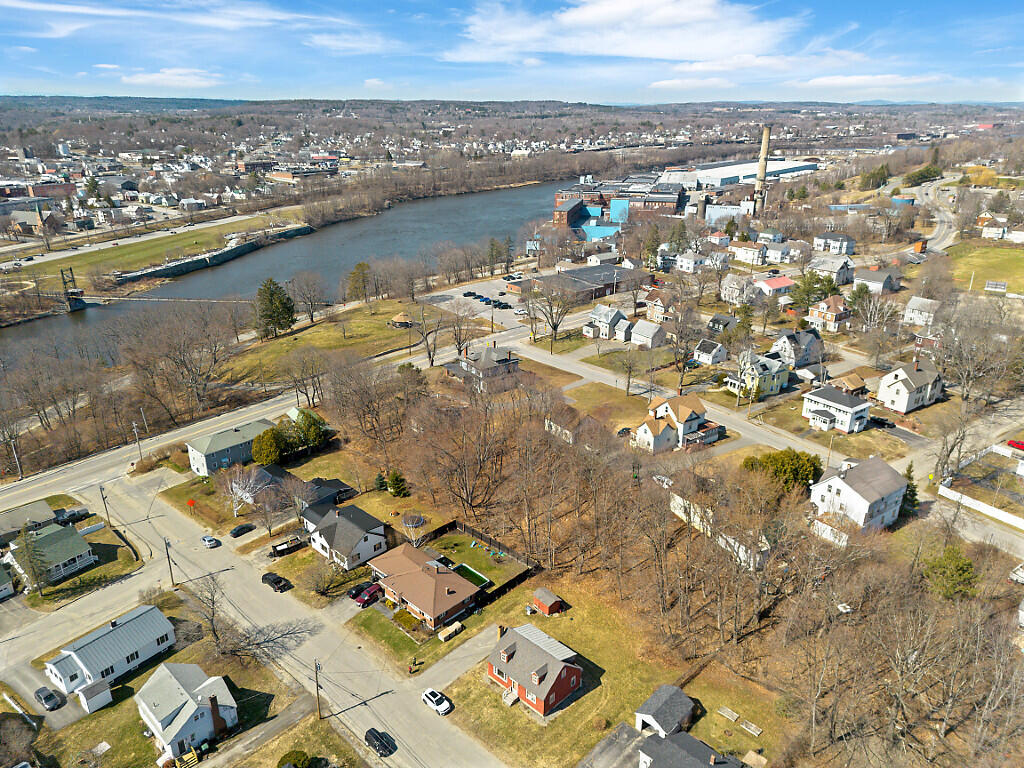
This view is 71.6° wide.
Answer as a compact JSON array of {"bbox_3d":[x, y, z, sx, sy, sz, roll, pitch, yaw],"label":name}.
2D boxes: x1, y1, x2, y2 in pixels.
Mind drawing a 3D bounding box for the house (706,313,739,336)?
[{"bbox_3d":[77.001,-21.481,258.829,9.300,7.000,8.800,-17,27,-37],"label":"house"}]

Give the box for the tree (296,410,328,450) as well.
[{"bbox_3d":[-49.998,11.059,177.264,6.500,9.000,6.500,0,22,0],"label":"tree"}]

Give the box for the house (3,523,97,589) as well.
[{"bbox_3d":[-85.335,31.063,130.513,12.700,5.700,11.400,16,26,34],"label":"house"}]

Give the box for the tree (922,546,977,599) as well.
[{"bbox_3d":[74.478,31.567,120.208,9.000,9.500,9.000,0,22,0],"label":"tree"}]

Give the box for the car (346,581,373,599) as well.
[{"bbox_3d":[-25.700,34.920,120.170,4.600,1.600,1.840,-18,28,-38],"label":"car"}]

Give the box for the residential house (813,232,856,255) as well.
[{"bbox_3d":[160.090,-69.790,351.340,9.200,8.200,17.300,-16,27,-36],"label":"residential house"}]

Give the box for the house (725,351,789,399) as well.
[{"bbox_3d":[72.435,-3.229,209.434,15.800,9.200,11.700,-15,26,-33],"label":"house"}]

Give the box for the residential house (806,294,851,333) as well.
[{"bbox_3d":[107.340,-24.430,238.260,9.600,10.800,10.500,-13,25,-29],"label":"residential house"}]

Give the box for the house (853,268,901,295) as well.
[{"bbox_3d":[163.790,-46.348,320.372,12.500,8.000,12.300,-19,28,-39],"label":"house"}]

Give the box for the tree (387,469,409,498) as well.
[{"bbox_3d":[-24.140,21.130,151.960,4.200,6.000,4.200,0,21,0],"label":"tree"}]

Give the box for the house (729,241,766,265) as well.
[{"bbox_3d":[110.060,-60.820,327.620,14.900,8.900,7.800,19,29,39],"label":"house"}]

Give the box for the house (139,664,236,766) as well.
[{"bbox_3d":[-44.390,42.780,96.170,11.200,6.300,9.100,19,28,39],"label":"house"}]

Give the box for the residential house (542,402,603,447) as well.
[{"bbox_3d":[15.473,9.558,179.402,9.200,6.500,10.200,-15,26,-34],"label":"residential house"}]

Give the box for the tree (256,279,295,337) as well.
[{"bbox_3d":[-83.852,-26.918,251.264,13.000,20.800,13.000,0,22,0],"label":"tree"}]

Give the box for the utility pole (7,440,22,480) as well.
[{"bbox_3d":[-108.975,16.680,155.761,0.350,9.700,0.350,0,22,0],"label":"utility pole"}]

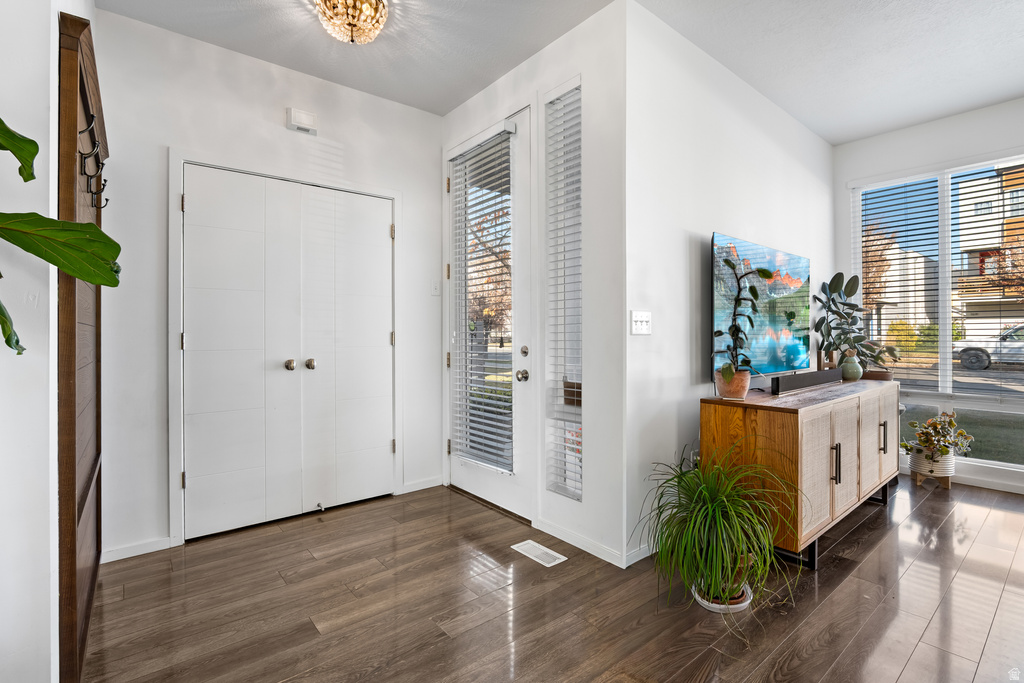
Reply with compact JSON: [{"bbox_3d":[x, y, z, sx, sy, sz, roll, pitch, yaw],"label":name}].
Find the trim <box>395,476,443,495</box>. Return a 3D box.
[{"bbox_3d":[-0.666,1.036,3.297,0.370,0.087,0.018,0,1,-39],"label":"trim"}]

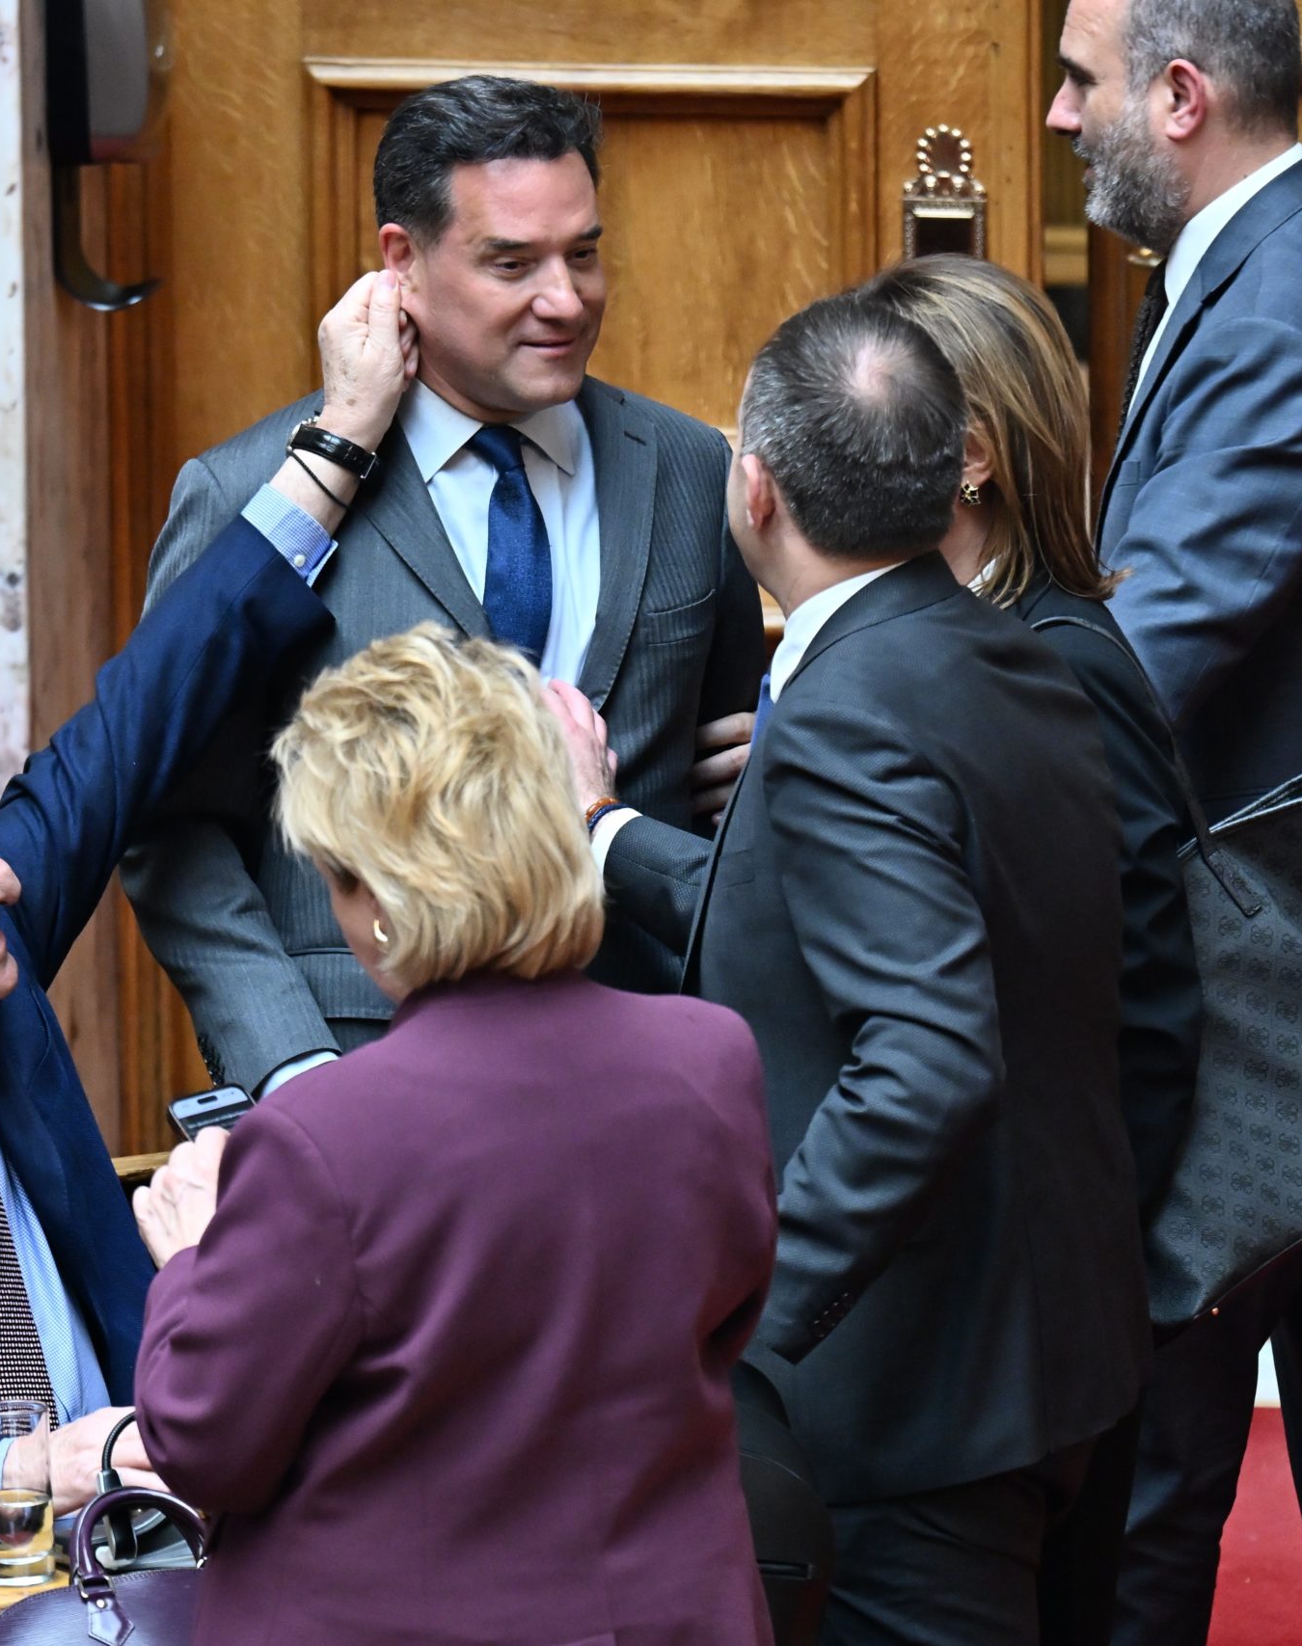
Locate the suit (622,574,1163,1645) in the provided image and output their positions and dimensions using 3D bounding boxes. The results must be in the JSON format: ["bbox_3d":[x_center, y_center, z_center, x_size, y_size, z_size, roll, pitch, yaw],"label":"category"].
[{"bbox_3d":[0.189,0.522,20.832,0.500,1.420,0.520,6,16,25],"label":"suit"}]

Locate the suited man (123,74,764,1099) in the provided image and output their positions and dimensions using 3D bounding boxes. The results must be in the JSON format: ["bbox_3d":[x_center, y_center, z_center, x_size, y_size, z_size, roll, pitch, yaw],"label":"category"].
[{"bbox_3d":[-0.169,0.275,21.418,0.540,1.800,0.340,-7,15,-22],"label":"suited man"}]

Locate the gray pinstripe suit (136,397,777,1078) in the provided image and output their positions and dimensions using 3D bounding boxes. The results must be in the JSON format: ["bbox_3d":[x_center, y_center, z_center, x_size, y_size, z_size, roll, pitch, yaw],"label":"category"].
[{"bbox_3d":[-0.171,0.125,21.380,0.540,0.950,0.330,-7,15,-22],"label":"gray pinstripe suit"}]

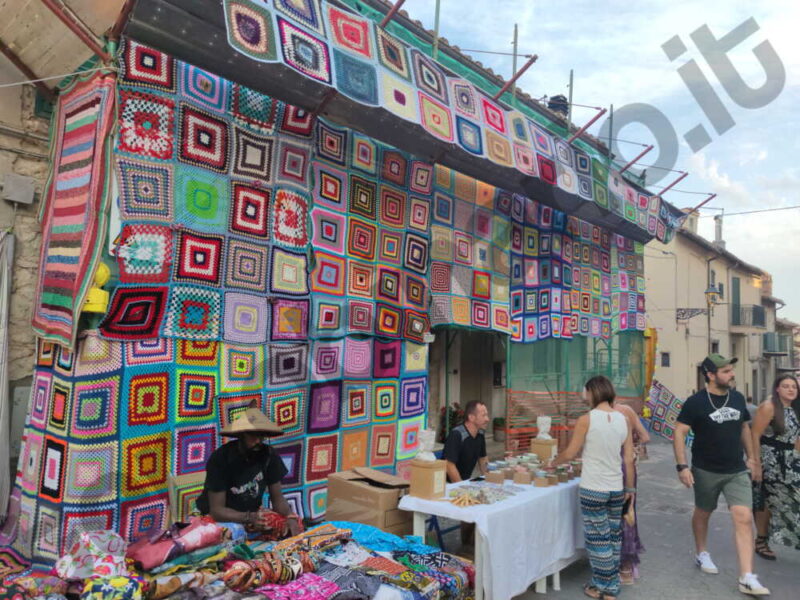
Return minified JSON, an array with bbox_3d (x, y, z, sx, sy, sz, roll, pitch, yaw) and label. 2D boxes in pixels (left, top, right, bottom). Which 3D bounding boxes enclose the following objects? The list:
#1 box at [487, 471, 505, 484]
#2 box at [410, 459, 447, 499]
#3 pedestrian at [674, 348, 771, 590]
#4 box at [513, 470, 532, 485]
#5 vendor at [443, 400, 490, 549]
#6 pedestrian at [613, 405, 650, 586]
[{"bbox_3d":[0.750,1.392,4.368,0.125,0.076,0.090,-2,-6,40],"label":"box"},{"bbox_3d":[0.203,1.264,3.946,0.180,0.240,0.180,-2,-6,40],"label":"box"},{"bbox_3d":[2.557,1.331,4.447,0.600,1.790,0.500,2,-4,-10],"label":"pedestrian"},{"bbox_3d":[0.965,1.397,4.368,0.130,0.076,0.090,-2,-6,40],"label":"box"},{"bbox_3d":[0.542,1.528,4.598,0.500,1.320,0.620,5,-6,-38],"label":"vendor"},{"bbox_3d":[1.795,1.404,4.410,0.380,1.600,0.440,-3,-6,45],"label":"pedestrian"}]

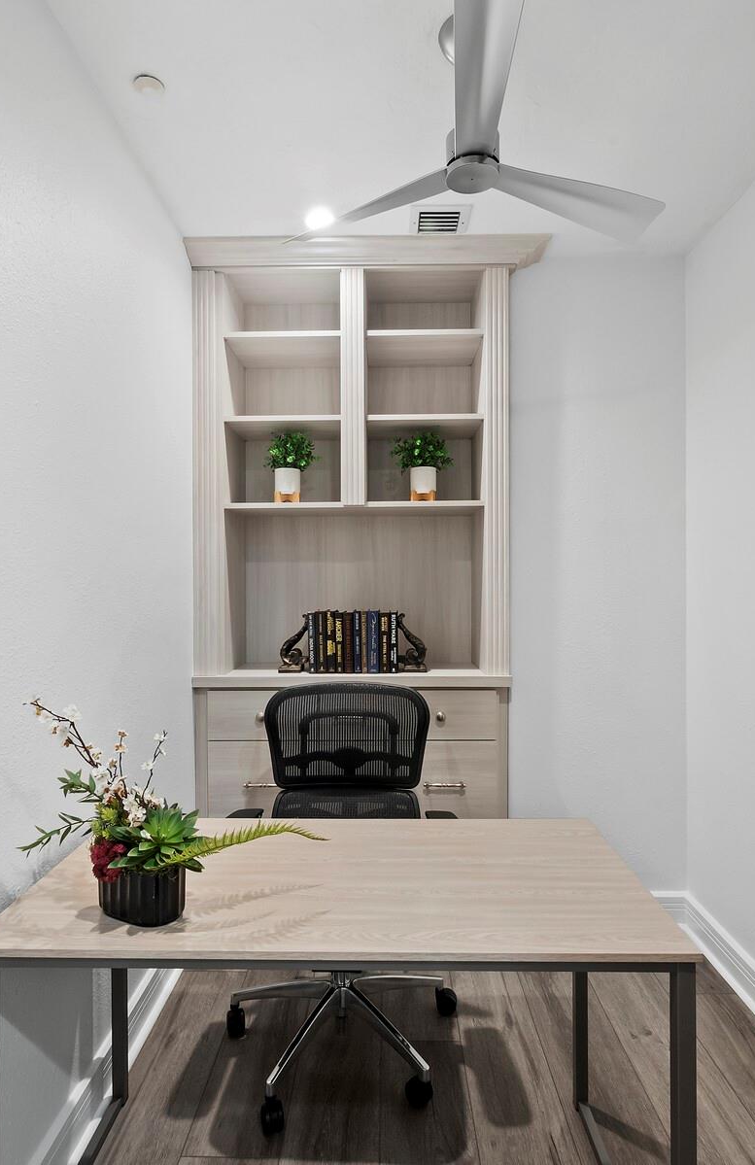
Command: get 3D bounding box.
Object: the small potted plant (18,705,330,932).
[{"bbox_3d":[-0.388,0.422,1.190,0.570,0.395,0.300,0,0,0],"label":"small potted plant"}]

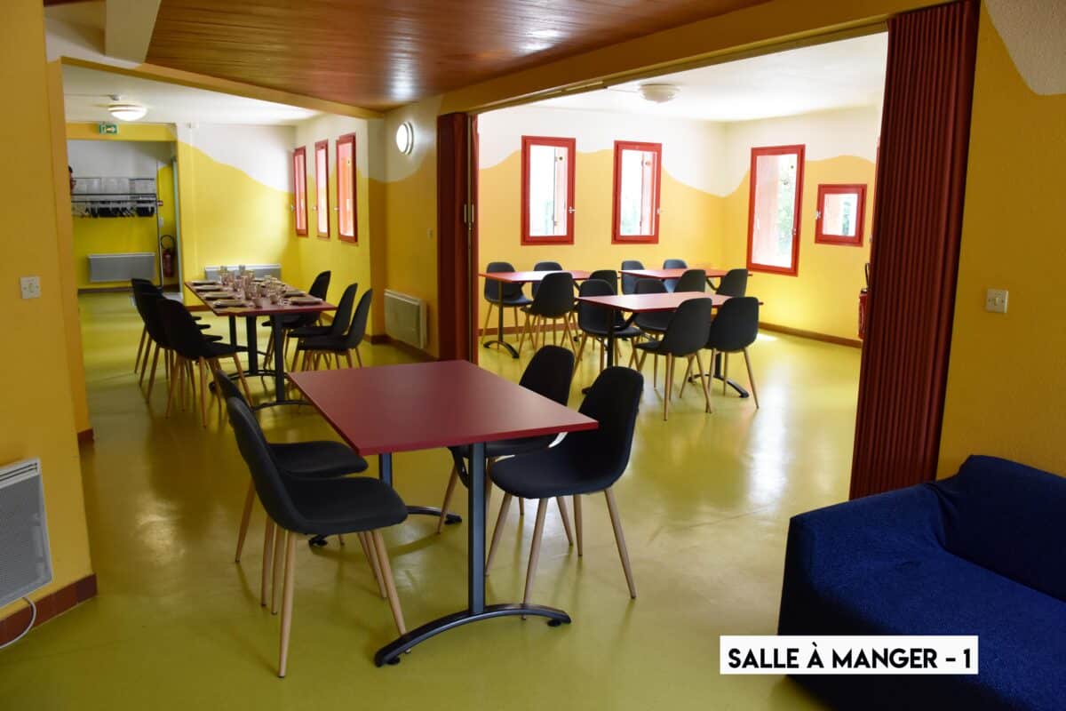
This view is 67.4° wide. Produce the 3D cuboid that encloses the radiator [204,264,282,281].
[{"bbox_3d":[-3.920,-1.002,10.862,1.000,0.450,0.090,-5,12,-28],"label":"radiator"}]

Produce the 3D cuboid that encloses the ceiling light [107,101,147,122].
[{"bbox_3d":[-4.519,-2.715,8.889,0.420,0.160,0.420,-5,12,-28],"label":"ceiling light"}]

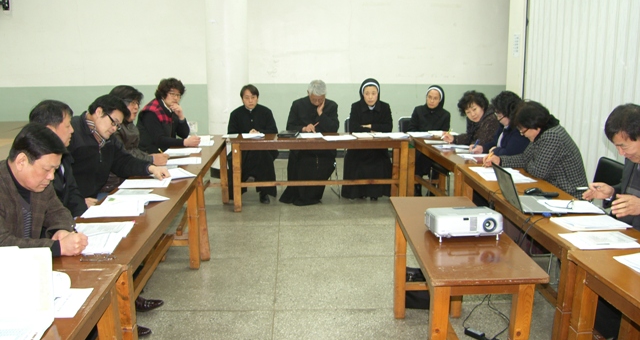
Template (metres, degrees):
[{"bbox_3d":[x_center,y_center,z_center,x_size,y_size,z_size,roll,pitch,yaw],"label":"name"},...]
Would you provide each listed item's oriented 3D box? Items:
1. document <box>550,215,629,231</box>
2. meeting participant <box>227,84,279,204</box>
[{"bbox_3d":[1.370,0.271,2.616,0.300,0.020,0.215,-1,12,-3],"label":"document"},{"bbox_3d":[-0.759,-0.320,5.820,0.580,1.221,0.720,-1,13,-5],"label":"meeting participant"}]

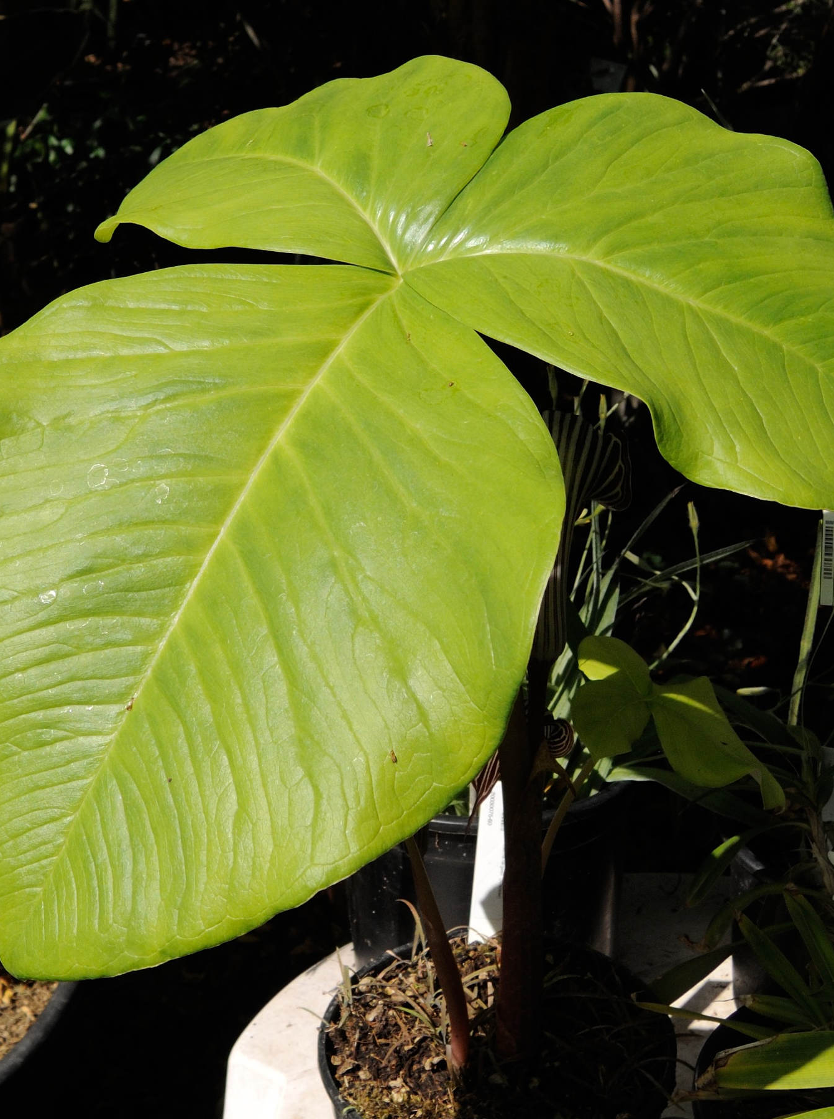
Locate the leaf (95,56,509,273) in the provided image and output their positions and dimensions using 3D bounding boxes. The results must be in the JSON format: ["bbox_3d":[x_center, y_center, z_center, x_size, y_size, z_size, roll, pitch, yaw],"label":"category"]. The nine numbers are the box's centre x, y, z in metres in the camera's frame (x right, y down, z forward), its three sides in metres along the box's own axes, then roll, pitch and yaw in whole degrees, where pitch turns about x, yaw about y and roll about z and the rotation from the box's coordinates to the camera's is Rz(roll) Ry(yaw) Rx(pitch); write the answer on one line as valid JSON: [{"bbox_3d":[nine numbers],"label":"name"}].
[{"bbox_3d":[-0.047,-0.177,0.525,0.176,0.045,0.125,17,65,34],"label":"leaf"}]

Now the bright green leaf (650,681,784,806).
[{"bbox_3d":[0.152,0.091,0.605,0.096,0.024,0.056,41,63,11],"label":"bright green leaf"}]

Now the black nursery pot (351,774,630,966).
[{"bbox_3d":[0.047,0.204,0.787,0.184,0.172,0.184,-1,18,0],"label":"black nursery pot"}]

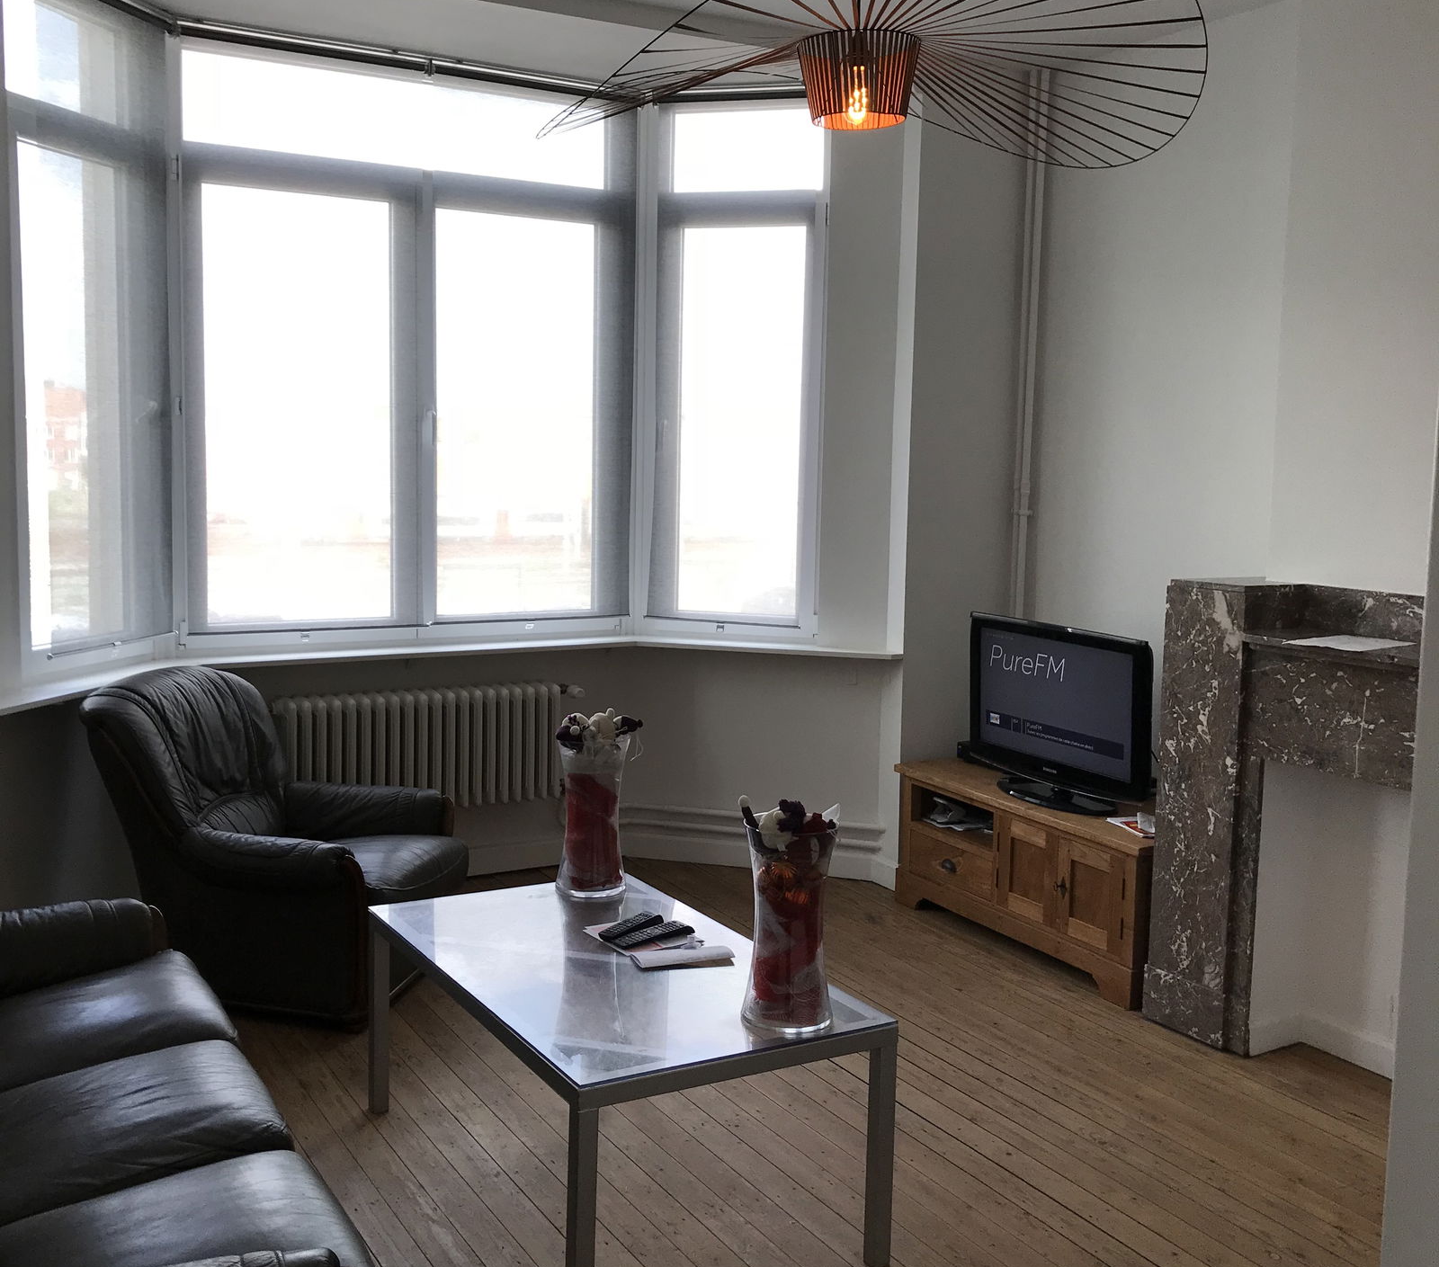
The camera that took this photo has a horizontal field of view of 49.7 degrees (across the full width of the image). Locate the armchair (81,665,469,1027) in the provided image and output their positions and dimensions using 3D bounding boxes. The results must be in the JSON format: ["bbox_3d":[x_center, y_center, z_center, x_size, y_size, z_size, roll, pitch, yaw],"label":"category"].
[{"bbox_3d":[-1.267,0.556,4.585,0.900,0.915,0.800,3,7,14],"label":"armchair"}]

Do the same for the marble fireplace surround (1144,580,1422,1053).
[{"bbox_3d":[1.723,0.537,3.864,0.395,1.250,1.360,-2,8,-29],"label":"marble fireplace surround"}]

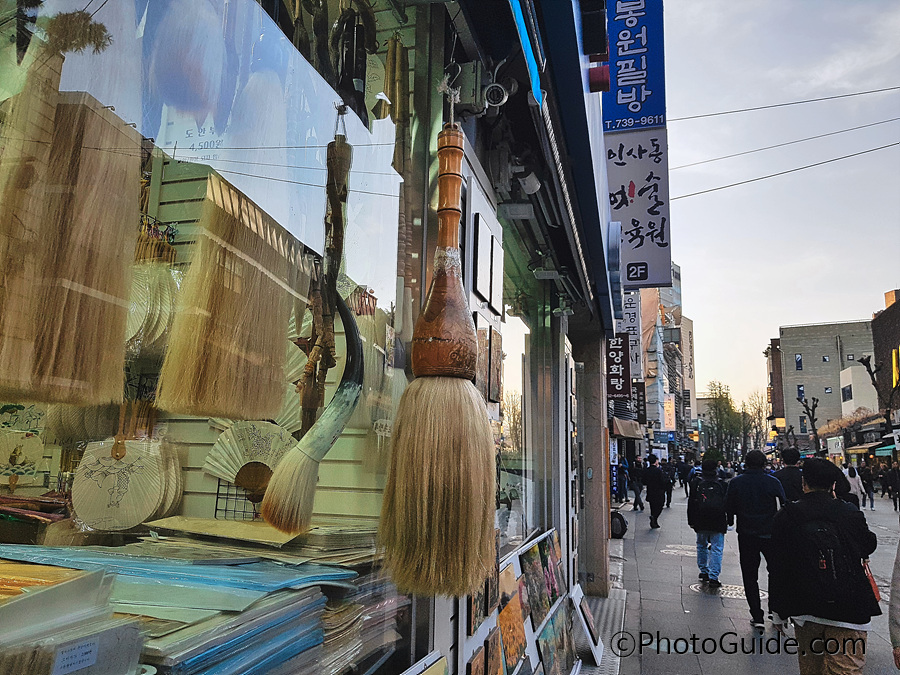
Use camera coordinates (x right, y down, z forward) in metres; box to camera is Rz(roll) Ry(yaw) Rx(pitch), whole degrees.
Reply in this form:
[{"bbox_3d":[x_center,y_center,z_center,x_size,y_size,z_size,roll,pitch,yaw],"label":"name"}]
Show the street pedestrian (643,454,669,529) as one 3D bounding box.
[{"bbox_3d":[5.096,3.801,16.776,0.540,1.770,0.480,-7,-13,39],"label":"street pedestrian"}]

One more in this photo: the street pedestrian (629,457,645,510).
[{"bbox_3d":[5.829,4.545,21.144,0.510,1.685,0.500,0,-10,8],"label":"street pedestrian"}]

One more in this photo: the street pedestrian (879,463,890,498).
[{"bbox_3d":[22.067,7.239,34.300,0.420,1.760,0.500,4,-11,-17],"label":"street pedestrian"}]

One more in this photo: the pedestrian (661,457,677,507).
[{"bbox_3d":[7.792,5.153,24.093,0.500,1.760,0.420,-4,-11,27],"label":"pedestrian"}]

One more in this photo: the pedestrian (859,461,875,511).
[{"bbox_3d":[15.320,5.464,24.900,0.540,1.760,0.420,-1,-10,15],"label":"pedestrian"}]

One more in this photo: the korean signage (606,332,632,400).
[{"bbox_3d":[4.701,0.817,18.954,0.760,1.911,0.180,-2,-10,17],"label":"korean signage"}]

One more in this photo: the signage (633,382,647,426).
[{"bbox_3d":[6.405,2.217,22.857,0.445,1.413,0.150,-2,-10,18],"label":"signage"}]

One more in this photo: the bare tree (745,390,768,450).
[{"bbox_3d":[25.521,7.988,55.973,2.300,7.370,2.300,-1,-10,16],"label":"bare tree"}]

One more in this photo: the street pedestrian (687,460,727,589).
[{"bbox_3d":[3.389,2.456,8.989,0.520,1.644,0.480,-2,-10,17],"label":"street pedestrian"}]

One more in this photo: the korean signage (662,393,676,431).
[{"bbox_3d":[14.333,4.882,44.000,0.750,2.400,0.200,-1,-10,15],"label":"korean signage"}]

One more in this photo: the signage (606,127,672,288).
[{"bbox_3d":[2.385,-1.641,8.667,0.815,2.072,0.180,-1,-10,14],"label":"signage"}]

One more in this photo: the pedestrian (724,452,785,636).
[{"bbox_3d":[3.106,2.045,6.957,0.560,1.764,0.460,-2,-10,18],"label":"pedestrian"}]

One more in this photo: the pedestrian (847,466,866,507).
[{"bbox_3d":[15.081,5.617,25.100,0.560,1.600,0.420,-1,-10,15],"label":"pedestrian"}]

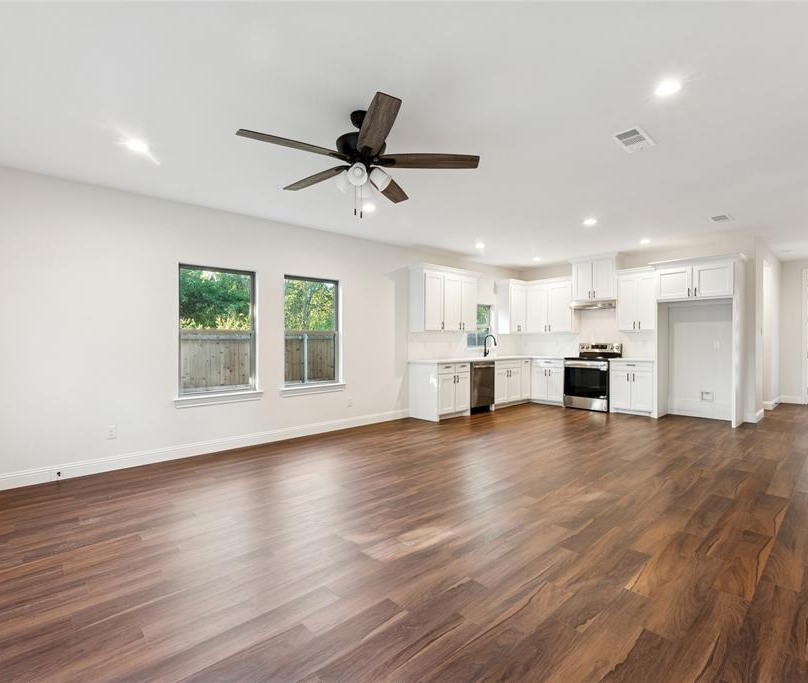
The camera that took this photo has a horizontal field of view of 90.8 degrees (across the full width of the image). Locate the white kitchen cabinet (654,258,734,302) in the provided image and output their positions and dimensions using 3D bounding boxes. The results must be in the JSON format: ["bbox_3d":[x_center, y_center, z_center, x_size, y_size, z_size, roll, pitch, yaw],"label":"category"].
[{"bbox_3d":[4.473,-0.883,6.067,0.580,0.580,0.950,0,0,-41],"label":"white kitchen cabinet"}]

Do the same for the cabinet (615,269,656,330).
[{"bbox_3d":[4.019,-0.692,6.804,0.330,1.040,0.590,0,0,-42],"label":"cabinet"}]

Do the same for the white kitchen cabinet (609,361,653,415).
[{"bbox_3d":[3.931,0.765,6.670,0.620,0.890,0.670,0,0,-41],"label":"white kitchen cabinet"}]

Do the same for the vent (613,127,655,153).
[{"bbox_3d":[1.742,-1.511,3.019,0.390,0.020,0.180,0,0,-41],"label":"vent"}]

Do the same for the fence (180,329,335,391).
[{"bbox_3d":[-4.412,0.553,12.759,5.300,1.800,0.100,0,0,-41],"label":"fence"}]

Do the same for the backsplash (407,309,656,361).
[{"bbox_3d":[2.234,-0.114,6.540,3.330,0.830,2.720,0,0,-41],"label":"backsplash"}]

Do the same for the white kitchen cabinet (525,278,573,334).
[{"bbox_3d":[2.968,-0.690,7.963,0.330,1.030,0.950,0,0,-42],"label":"white kitchen cabinet"}]

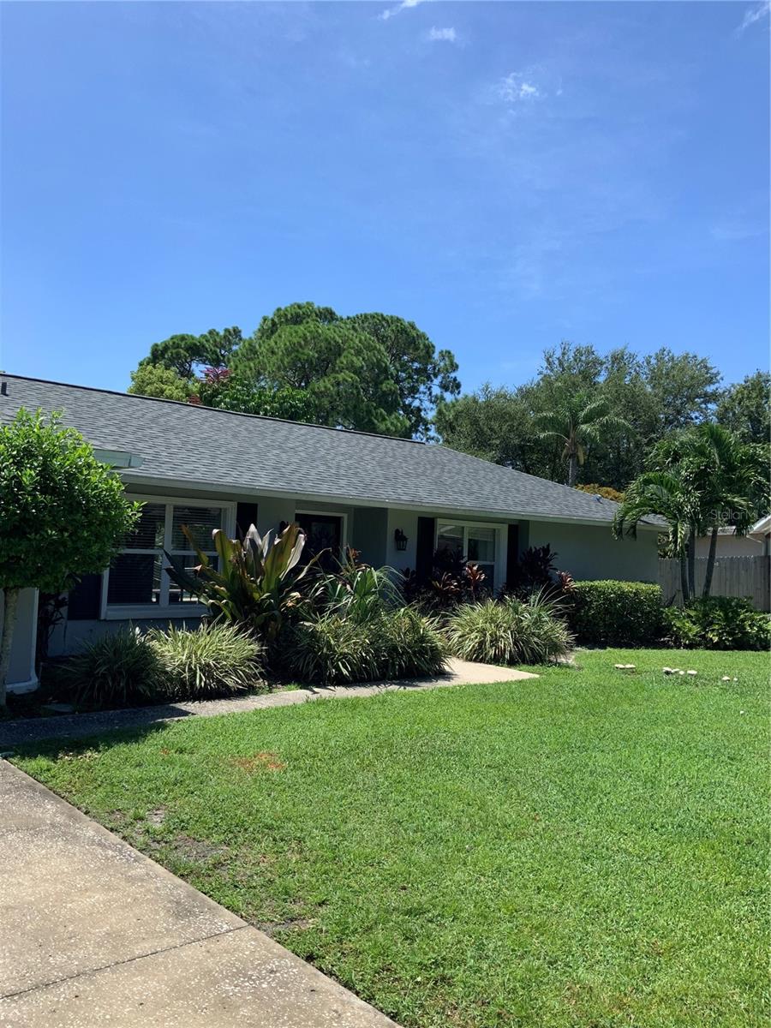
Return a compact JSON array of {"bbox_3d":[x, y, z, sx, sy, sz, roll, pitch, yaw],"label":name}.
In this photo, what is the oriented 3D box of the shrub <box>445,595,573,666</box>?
[{"bbox_3d":[1.840,1.696,12.800,1.800,0.900,1.500,2,-3,8],"label":"shrub"}]

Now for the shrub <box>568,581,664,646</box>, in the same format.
[{"bbox_3d":[4.353,1.862,16.300,1.750,1.100,1.450,1,-3,15],"label":"shrub"}]

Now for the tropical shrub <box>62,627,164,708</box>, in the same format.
[{"bbox_3d":[-2.669,1.431,8.450,1.000,0.670,0.950,3,-3,-17],"label":"tropical shrub"}]

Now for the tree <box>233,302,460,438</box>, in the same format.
[{"bbox_3d":[-1.810,-3.116,40.000,10.300,13.000,9.500,2,-3,-3],"label":"tree"}]

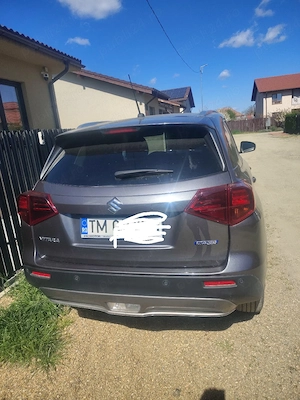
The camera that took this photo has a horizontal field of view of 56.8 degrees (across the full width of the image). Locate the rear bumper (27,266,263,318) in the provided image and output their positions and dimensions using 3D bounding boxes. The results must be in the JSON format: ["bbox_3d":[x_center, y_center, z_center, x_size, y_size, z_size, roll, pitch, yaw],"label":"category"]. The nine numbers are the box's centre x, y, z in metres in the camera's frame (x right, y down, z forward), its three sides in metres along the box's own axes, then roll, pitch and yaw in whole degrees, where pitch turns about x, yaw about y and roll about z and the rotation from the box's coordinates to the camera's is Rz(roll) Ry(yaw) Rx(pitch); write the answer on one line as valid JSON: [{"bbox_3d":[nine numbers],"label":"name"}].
[{"bbox_3d":[-0.122,0.551,1.860,1.690,0.350,0.410,-1,14,15],"label":"rear bumper"}]

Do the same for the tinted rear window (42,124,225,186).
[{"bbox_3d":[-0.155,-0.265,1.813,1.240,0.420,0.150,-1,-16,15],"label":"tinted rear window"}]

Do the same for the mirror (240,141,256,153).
[{"bbox_3d":[1.290,-0.693,3.647,0.205,0.145,0.115,-1,14,15],"label":"mirror"}]

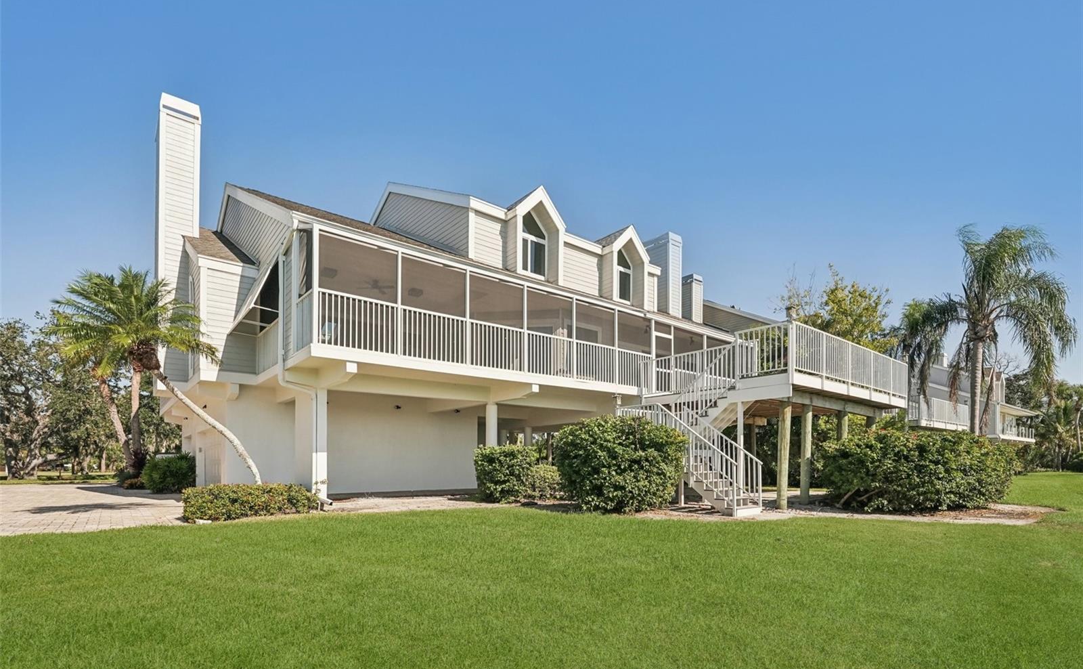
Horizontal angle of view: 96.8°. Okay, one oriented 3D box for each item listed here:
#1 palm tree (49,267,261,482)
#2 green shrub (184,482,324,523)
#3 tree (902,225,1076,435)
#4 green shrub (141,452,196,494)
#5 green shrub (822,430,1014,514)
[{"bbox_3d":[-9.750,1.115,12.200,4.400,5.300,3.800,8,-12,-40],"label":"palm tree"},{"bbox_3d":[-5.815,3.357,9.600,2.300,0.600,1.000,8,-12,-40],"label":"green shrub"},{"bbox_3d":[16.047,0.608,17.300,5.100,8.700,4.900,8,-12,-40],"label":"tree"},{"bbox_3d":[-11.851,4.410,15.300,1.500,1.250,1.450,8,-12,-40],"label":"green shrub"},{"bbox_3d":[10.387,3.689,13.200,3.700,2.000,3.800,8,-12,-40],"label":"green shrub"}]

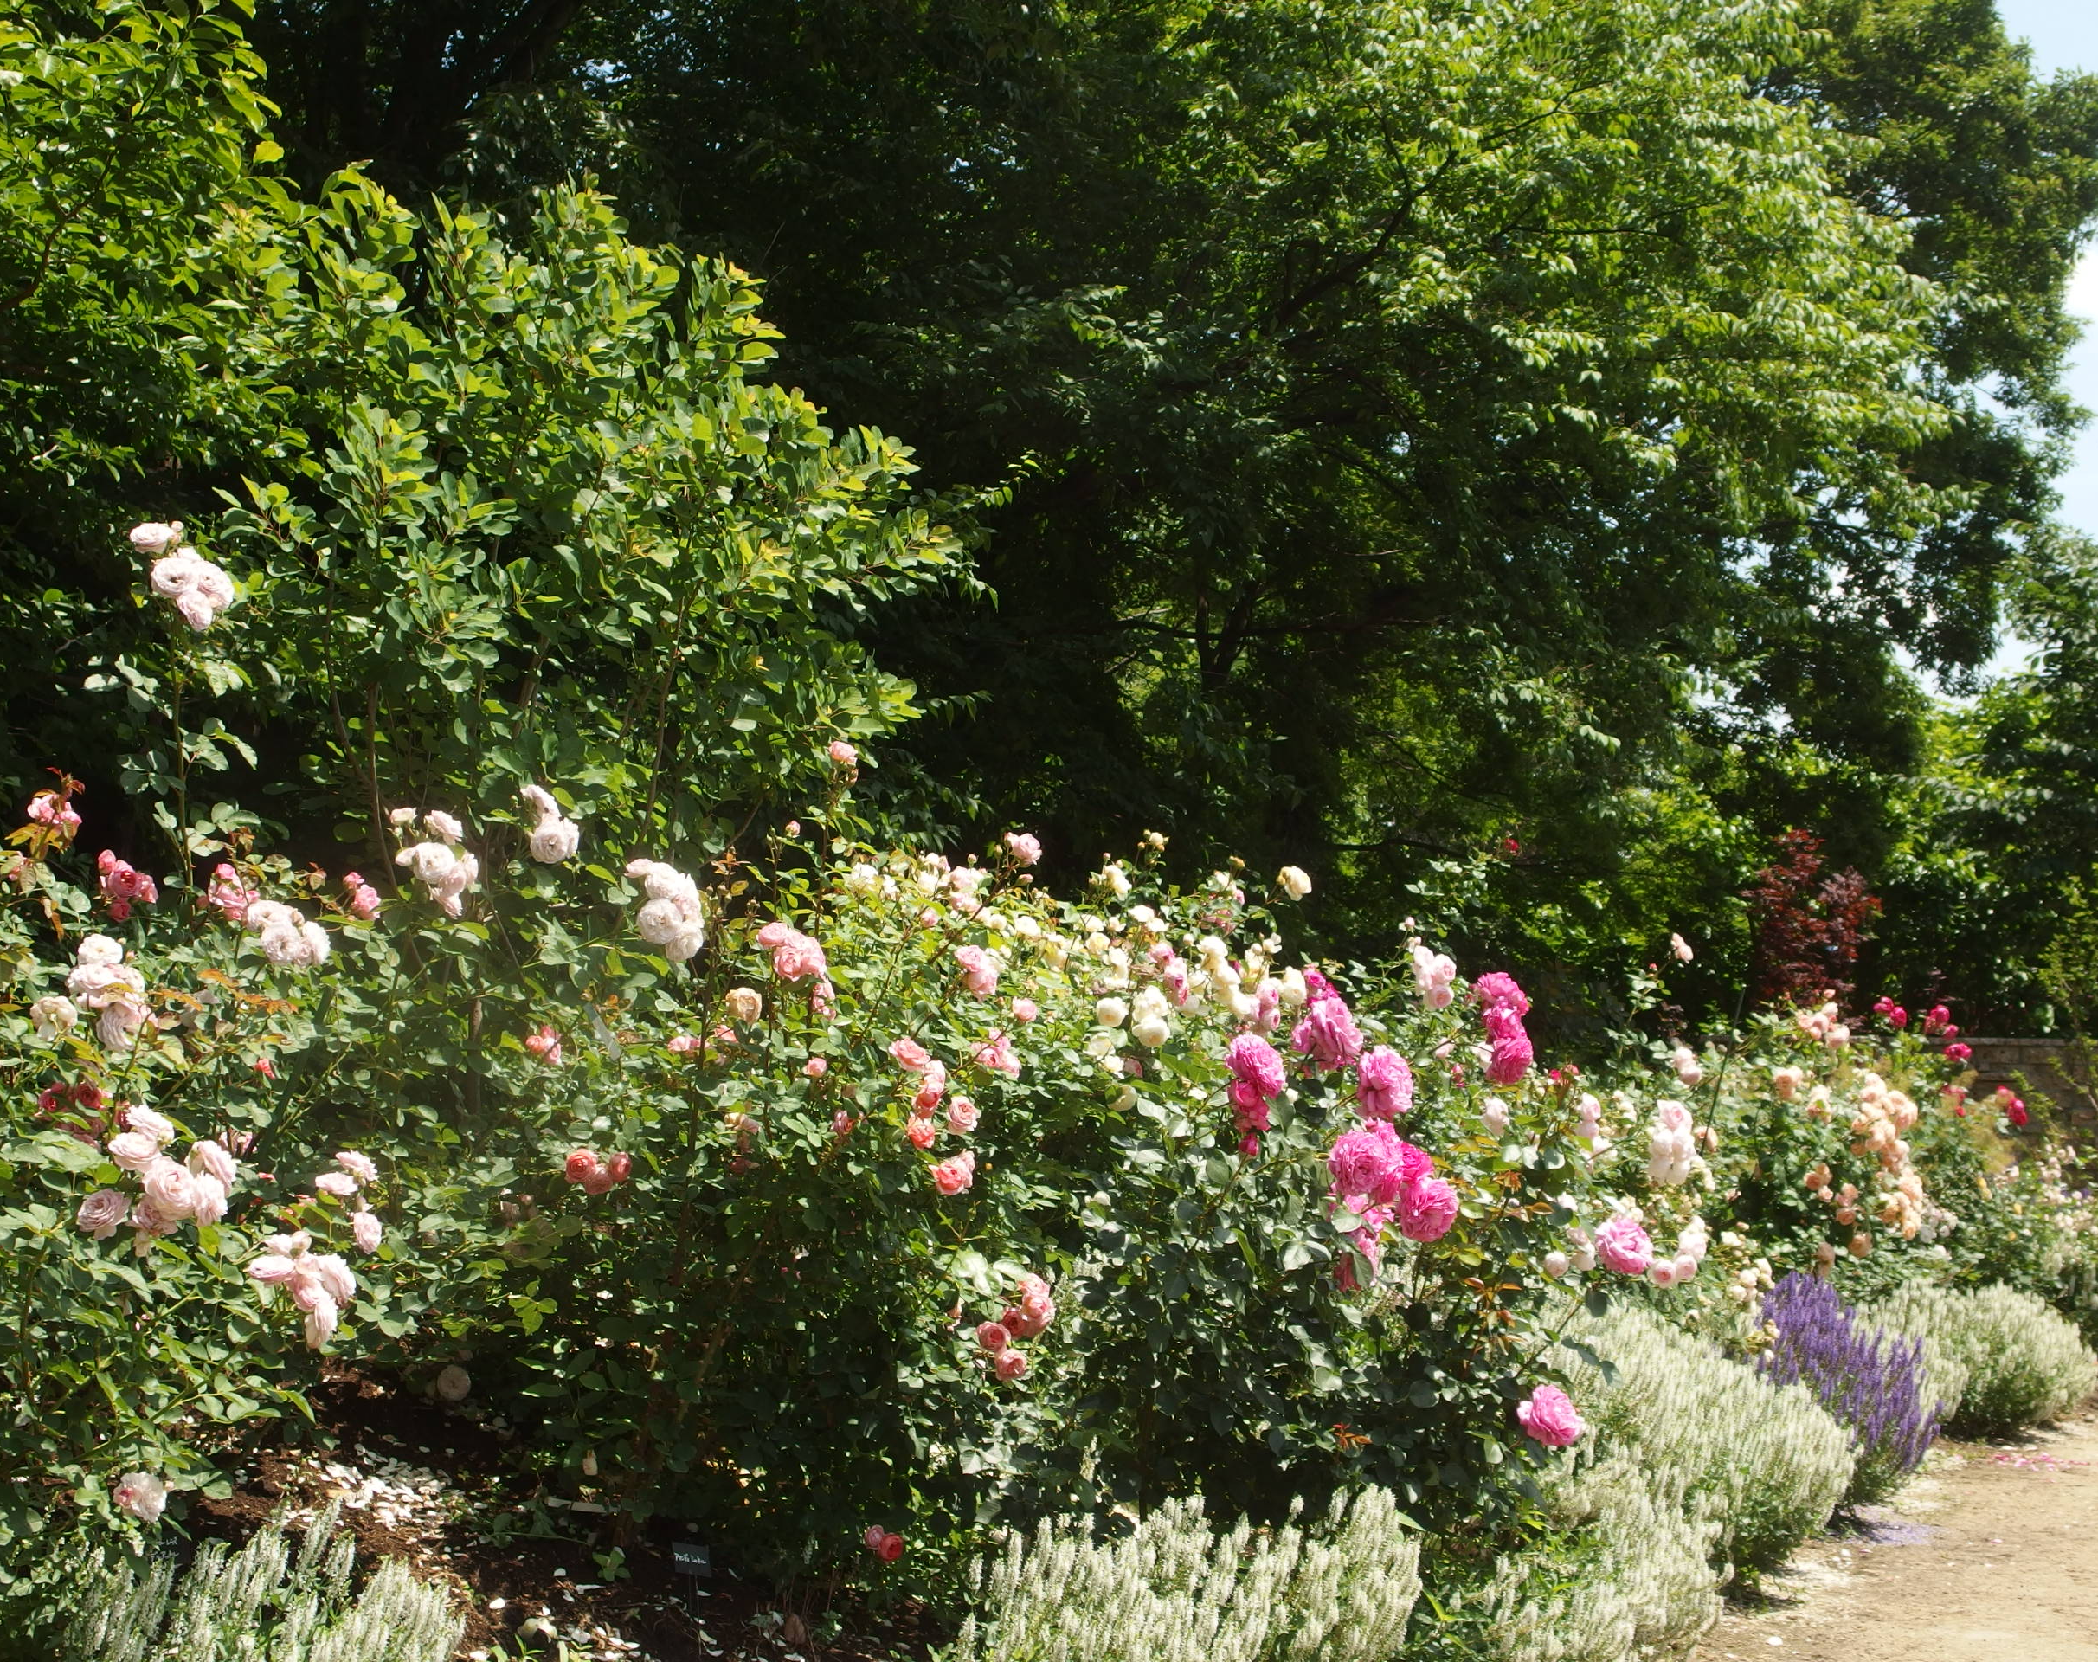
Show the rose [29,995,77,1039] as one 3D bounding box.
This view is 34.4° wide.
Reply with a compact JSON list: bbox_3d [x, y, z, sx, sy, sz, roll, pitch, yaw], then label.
[{"bbox_3d":[-1.688,0.315,5.750,0.082,0.076,0.067,1,-1,-26],"label":"rose"}]

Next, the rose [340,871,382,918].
[{"bbox_3d":[-1.278,0.117,6.300,0.077,0.090,0.076,1,-2,-41],"label":"rose"}]

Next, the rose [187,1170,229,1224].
[{"bbox_3d":[-1.387,0.606,5.600,0.075,0.085,0.085,-1,-2,36],"label":"rose"}]

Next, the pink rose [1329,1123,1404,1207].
[{"bbox_3d":[0.534,0.560,5.700,0.122,0.140,0.111,0,-1,20],"label":"pink rose"}]

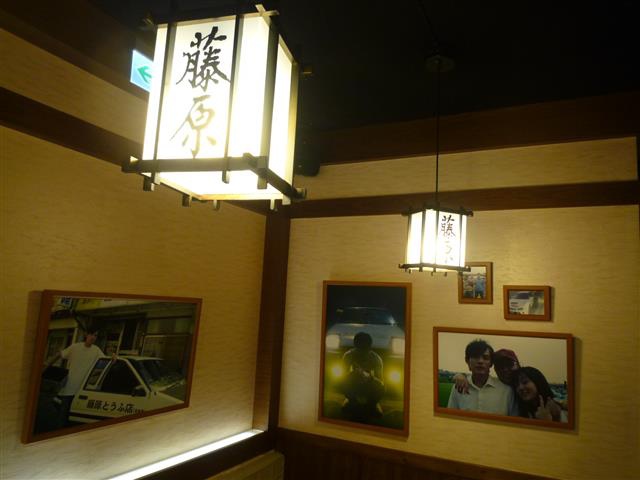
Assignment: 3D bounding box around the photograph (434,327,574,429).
[{"bbox_3d":[0.879,0.662,2.257,0.628,0.429,0.030,-1,-9,26],"label":"photograph"}]

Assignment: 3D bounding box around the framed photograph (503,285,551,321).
[{"bbox_3d":[1.009,0.309,2.255,0.206,0.164,0.025,-1,-9,26],"label":"framed photograph"}]

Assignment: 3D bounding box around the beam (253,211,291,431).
[{"bbox_3d":[-0.288,0.480,2.808,0.107,1.258,0.110,-1,-9,26],"label":"beam"}]

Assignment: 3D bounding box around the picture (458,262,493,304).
[{"bbox_3d":[0.800,0.222,2.371,0.164,0.211,0.025,-1,-9,26],"label":"picture"}]

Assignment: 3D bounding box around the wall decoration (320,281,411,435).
[{"bbox_3d":[0.250,0.631,2.568,0.522,0.791,0.030,-1,-9,26],"label":"wall decoration"}]

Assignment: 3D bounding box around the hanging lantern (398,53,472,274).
[{"bbox_3d":[0.466,-0.301,1.842,0.200,0.862,0.200,6,-9,-21],"label":"hanging lantern"}]

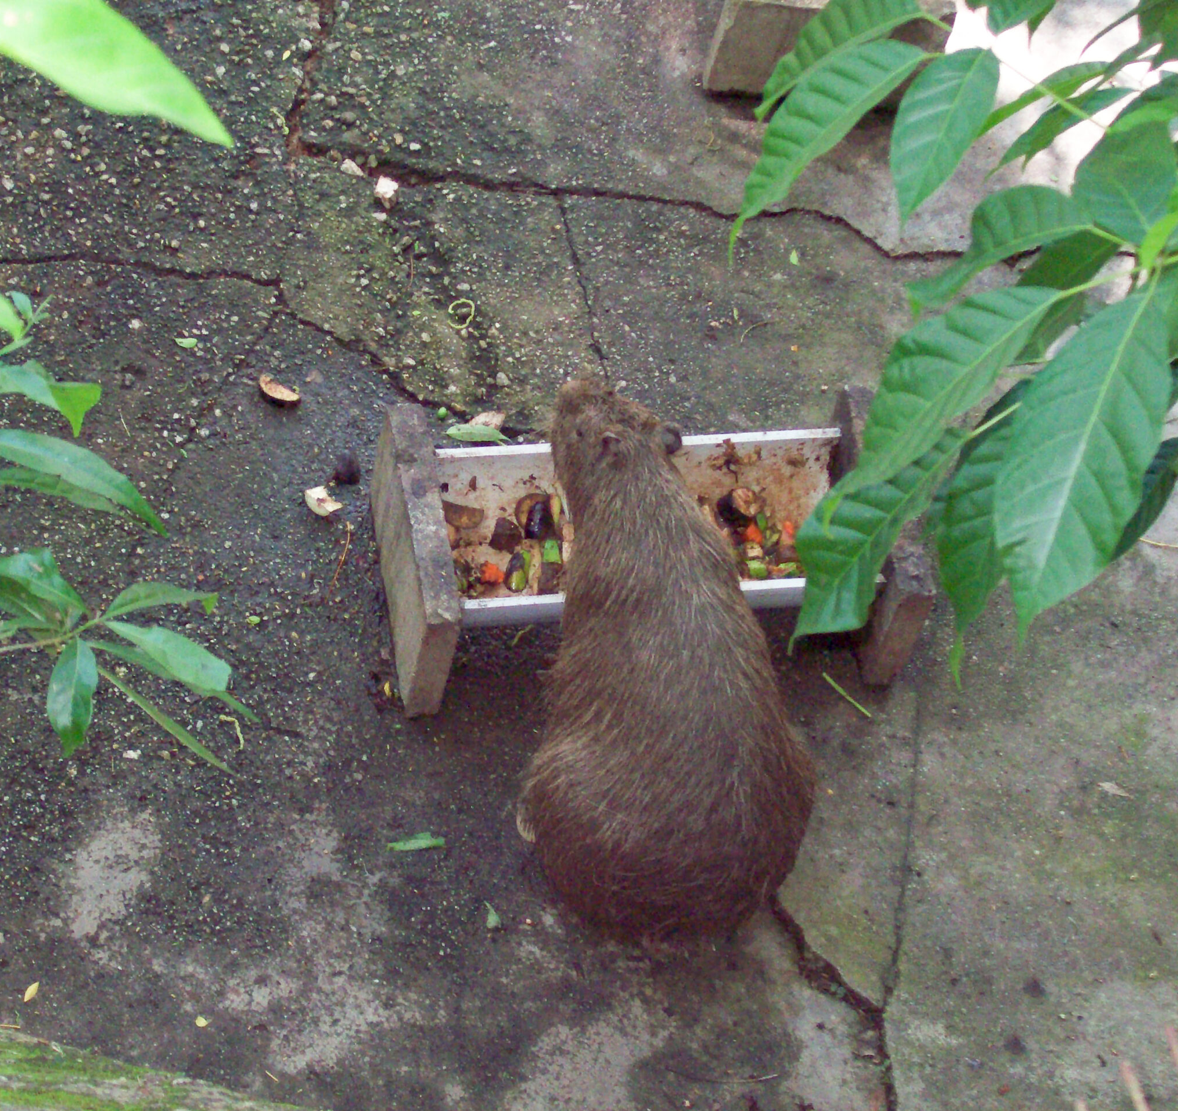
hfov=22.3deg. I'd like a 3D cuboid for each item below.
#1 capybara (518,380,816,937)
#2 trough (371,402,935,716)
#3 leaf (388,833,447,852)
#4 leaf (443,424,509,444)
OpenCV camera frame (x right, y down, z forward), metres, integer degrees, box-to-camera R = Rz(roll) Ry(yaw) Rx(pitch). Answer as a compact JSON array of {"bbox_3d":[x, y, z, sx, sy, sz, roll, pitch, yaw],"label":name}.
[{"bbox_3d":[0.088,0.119,4.489,0.434,0.482,0.869,-3,57,-13],"label":"capybara"},{"bbox_3d":[0.087,-0.012,4.693,0.786,0.257,0.400,-3,57,-14],"label":"trough"},{"bbox_3d":[-0.256,0.430,4.471,0.090,0.013,0.023,-6,58,-15],"label":"leaf"},{"bbox_3d":[-0.186,-0.201,4.916,0.108,0.011,0.028,9,55,-5],"label":"leaf"}]

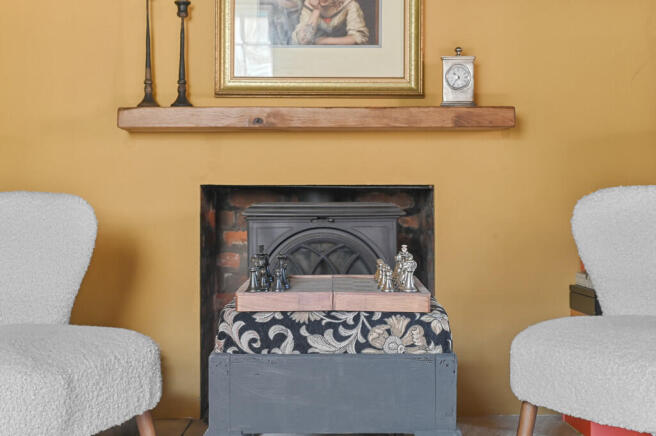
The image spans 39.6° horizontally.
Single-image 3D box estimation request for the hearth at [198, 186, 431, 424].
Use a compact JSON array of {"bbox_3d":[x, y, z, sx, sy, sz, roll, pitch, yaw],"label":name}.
[{"bbox_3d":[-0.036,0.291,3.340,0.810,0.810,0.380,0,0,0],"label":"hearth"}]

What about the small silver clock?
[{"bbox_3d":[0.436,-0.469,3.070,0.115,0.210,0.075,0,0,0],"label":"small silver clock"}]

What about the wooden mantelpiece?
[{"bbox_3d":[-0.037,-0.330,3.070,1.310,0.067,0.155,0,0,0],"label":"wooden mantelpiece"}]

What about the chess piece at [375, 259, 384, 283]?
[{"bbox_3d":[0.159,0.158,2.750,0.032,0.067,0.032,0,0,0],"label":"chess piece"}]

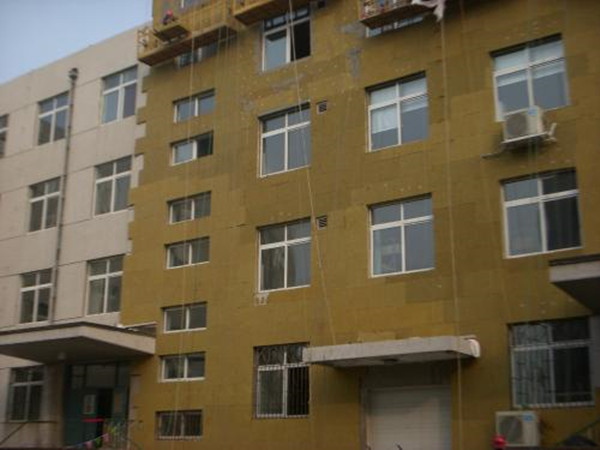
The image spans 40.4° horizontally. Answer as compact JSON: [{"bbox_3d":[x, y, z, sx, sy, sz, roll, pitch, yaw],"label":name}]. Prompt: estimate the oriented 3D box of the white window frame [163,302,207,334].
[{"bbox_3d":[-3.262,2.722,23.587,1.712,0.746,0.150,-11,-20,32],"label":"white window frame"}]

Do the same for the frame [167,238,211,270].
[{"bbox_3d":[-3.433,0.919,25.327,1.748,0.762,0.120,-11,-20,32],"label":"frame"}]

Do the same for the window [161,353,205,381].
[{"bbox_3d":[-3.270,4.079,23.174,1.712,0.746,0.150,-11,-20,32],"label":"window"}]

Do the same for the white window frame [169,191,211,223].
[{"bbox_3d":[-3.426,-0.481,25.750,1.748,0.762,0.120,-11,-20,32],"label":"white window frame"}]

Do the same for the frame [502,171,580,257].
[{"bbox_3d":[5.718,-0.247,19.332,1.817,1.910,0.120,-11,-20,32],"label":"frame"}]

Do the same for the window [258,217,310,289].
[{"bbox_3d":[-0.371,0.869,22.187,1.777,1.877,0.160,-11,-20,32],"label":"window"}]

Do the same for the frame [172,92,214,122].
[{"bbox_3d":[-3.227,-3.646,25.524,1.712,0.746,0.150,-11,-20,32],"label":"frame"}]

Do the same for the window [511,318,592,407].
[{"bbox_3d":[5.701,3.113,18.316,1.817,1.910,0.120,-11,-20,32],"label":"window"}]

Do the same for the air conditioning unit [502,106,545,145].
[{"bbox_3d":[5.152,-2.275,18.791,0.780,0.590,0.300,-11,-20,32],"label":"air conditioning unit"}]

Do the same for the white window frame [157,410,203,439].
[{"bbox_3d":[-3.459,5.866,23.831,1.748,0.762,0.120,-11,-20,32],"label":"white window frame"}]

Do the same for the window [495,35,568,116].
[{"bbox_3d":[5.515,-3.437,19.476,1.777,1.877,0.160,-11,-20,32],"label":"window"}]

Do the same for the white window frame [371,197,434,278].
[{"bbox_3d":[2.663,0.326,21.277,1.817,1.910,0.120,-11,-20,32],"label":"white window frame"}]

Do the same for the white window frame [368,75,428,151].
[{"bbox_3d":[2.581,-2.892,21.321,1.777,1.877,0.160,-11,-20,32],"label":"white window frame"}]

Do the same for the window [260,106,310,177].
[{"bbox_3d":[-0.382,-2.473,24.247,1.817,1.910,0.120,-11,-20,32],"label":"window"}]

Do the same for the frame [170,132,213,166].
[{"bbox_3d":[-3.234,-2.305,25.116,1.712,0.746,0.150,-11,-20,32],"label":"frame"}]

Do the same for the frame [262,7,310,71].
[{"bbox_3d":[-0.365,-5.830,25.263,1.817,1.910,0.120,-11,-20,32],"label":"frame"}]

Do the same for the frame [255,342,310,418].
[{"bbox_3d":[-0.417,4.259,22.212,1.817,1.910,0.120,-11,-20,32],"label":"frame"}]

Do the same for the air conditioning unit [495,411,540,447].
[{"bbox_3d":[4.610,4.293,17.115,0.860,0.680,0.320,-11,-20,32],"label":"air conditioning unit"}]

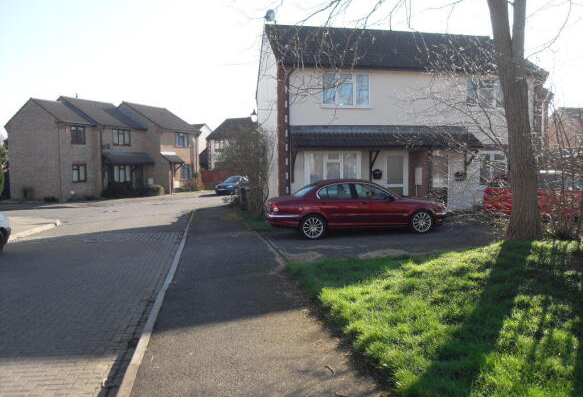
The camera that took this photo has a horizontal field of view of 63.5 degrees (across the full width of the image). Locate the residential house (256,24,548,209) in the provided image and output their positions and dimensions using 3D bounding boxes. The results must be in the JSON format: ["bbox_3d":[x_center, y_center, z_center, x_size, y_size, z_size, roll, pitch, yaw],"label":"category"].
[{"bbox_3d":[3.996,-3.497,20.306,10.306,7.504,7.700,-1,4,-10],"label":"residential house"}]

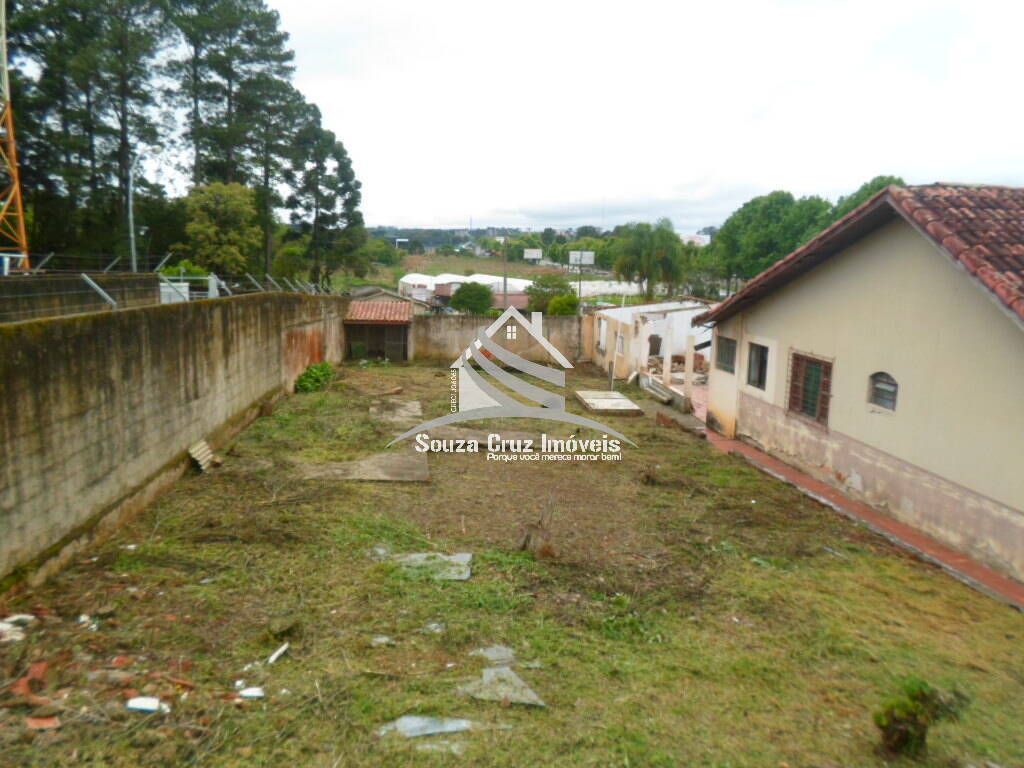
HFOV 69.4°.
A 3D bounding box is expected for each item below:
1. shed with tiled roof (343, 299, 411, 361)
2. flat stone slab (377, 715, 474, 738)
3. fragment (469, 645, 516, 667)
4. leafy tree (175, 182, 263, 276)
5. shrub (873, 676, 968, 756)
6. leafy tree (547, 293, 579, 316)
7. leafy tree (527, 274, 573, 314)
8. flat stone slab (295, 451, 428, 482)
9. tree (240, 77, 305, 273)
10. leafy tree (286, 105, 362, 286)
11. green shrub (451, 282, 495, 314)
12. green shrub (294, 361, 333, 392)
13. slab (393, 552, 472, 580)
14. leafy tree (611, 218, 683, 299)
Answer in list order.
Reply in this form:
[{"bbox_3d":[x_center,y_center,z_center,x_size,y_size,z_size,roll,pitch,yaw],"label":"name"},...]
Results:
[{"bbox_3d":[-5.181,-2.139,28.994,2.523,2.150,2.100,-1,10,-5],"label":"shed with tiled roof"},{"bbox_3d":[-0.641,2.538,5.455,0.681,0.040,0.262,-1,9,-5],"label":"flat stone slab"},{"bbox_3d":[-0.166,2.385,6.460,0.411,0.040,0.351,0,9,0],"label":"fragment"},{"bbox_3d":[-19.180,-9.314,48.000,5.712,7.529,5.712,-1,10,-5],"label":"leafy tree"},{"bbox_3d":[2.807,2.317,5.157,0.560,0.400,0.460,6,12,29],"label":"shrub"},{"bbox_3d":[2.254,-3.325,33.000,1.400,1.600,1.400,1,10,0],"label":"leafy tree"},{"bbox_3d":[2.125,-4.976,42.691,2.750,2.889,2.750,2,9,3],"label":"leafy tree"},{"bbox_3d":[-2.302,1.361,11.867,1.950,0.090,1.700,0,9,-6],"label":"flat stone slab"},{"bbox_3d":[-18.784,-16.039,58.000,5.000,16.000,4.800,-3,11,-18],"label":"tree"},{"bbox_3d":[-20.284,-20.338,80.000,8.222,19.797,8.222,-1,10,-5],"label":"leafy tree"},{"bbox_3d":[-2.350,-4.849,44.000,2.618,2.380,2.618,-1,10,-5],"label":"green shrub"},{"bbox_3d":[-4.549,-0.160,17.142,0.750,0.560,0.850,0,10,-4],"label":"green shrub"},{"bbox_3d":[-0.829,1.865,7.561,0.820,0.050,0.660,0,10,-2],"label":"slab"},{"bbox_3d":[14.550,-13.469,80.000,7.789,8.871,7.789,-1,10,-5],"label":"leafy tree"}]

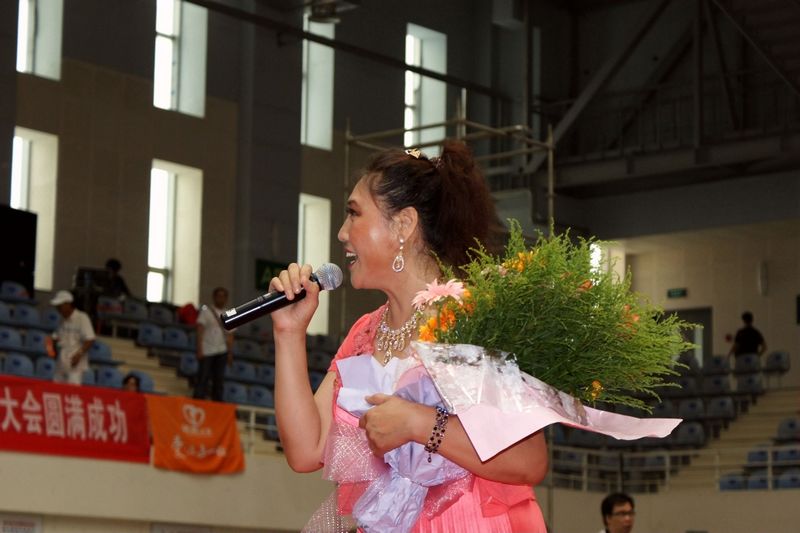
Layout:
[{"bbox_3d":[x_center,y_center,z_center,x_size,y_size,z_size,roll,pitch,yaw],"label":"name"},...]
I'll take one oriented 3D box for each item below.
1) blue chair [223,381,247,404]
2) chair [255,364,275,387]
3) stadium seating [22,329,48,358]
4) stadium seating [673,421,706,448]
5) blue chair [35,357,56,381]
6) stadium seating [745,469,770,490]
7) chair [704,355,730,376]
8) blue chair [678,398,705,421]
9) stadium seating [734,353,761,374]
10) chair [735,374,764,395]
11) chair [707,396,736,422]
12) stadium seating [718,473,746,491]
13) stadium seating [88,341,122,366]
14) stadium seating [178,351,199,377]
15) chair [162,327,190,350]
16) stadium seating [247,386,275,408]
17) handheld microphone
[{"bbox_3d":[-2.018,1.608,29.390,0.380,0.340,0.420,-6,-11,38],"label":"blue chair"},{"bbox_3d":[-1.682,1.463,31.040,0.380,0.340,0.420,-6,-11,38],"label":"chair"},{"bbox_3d":[-4.491,0.973,29.100,0.420,0.360,0.430,-7,-13,41],"label":"stadium seating"},{"bbox_3d":[4.162,2.393,33.531,0.420,0.340,0.380,-4,-10,30],"label":"stadium seating"},{"bbox_3d":[-3.990,1.206,26.969,0.380,0.340,0.420,-6,-11,38],"label":"blue chair"},{"bbox_3d":[5.068,3.056,32.700,0.430,0.360,0.420,-7,-12,40],"label":"stadium seating"},{"bbox_3d":[4.846,1.496,35.913,0.420,0.340,0.380,-4,-10,30],"label":"chair"},{"bbox_3d":[4.285,2.116,34.452,0.440,0.340,0.400,-5,-10,32],"label":"blue chair"},{"bbox_3d":[5.287,1.470,35.661,0.420,0.340,0.380,-4,-10,30],"label":"stadium seating"},{"bbox_3d":[5.356,1.821,35.700,0.430,0.360,0.420,-6,-11,34],"label":"chair"},{"bbox_3d":[4.780,2.132,34.900,0.430,0.360,0.420,-5,-11,33],"label":"chair"},{"bbox_3d":[4.440,2.965,31.386,0.440,0.340,0.400,-5,-10,32],"label":"stadium seating"},{"bbox_3d":[-3.608,1.038,28.315,0.400,0.340,0.440,-6,-11,38],"label":"stadium seating"},{"bbox_3d":[-2.744,1.302,31.000,0.420,0.360,0.430,-7,-13,41],"label":"stadium seating"},{"bbox_3d":[-2.899,0.948,30.792,0.380,0.340,0.420,-6,-11,38],"label":"chair"},{"bbox_3d":[-1.712,1.679,29.764,0.380,0.340,0.420,-6,-11,38],"label":"stadium seating"},{"bbox_3d":[-0.208,0.055,4.150,0.230,0.050,0.050,-23,0,0],"label":"handheld microphone"}]

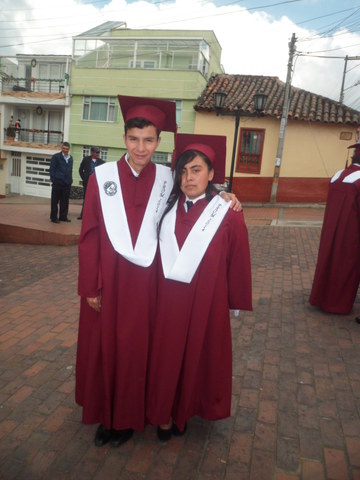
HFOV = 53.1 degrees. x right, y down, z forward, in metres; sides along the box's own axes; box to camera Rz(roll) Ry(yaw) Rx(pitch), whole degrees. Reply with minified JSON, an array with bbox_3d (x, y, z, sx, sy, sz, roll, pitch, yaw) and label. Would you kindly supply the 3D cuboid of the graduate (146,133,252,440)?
[{"bbox_3d":[0.131,0.299,1.963,0.570,1.670,0.430,7,9,6],"label":"graduate"}]

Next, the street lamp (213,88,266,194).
[{"bbox_3d":[1.578,-2.394,10.613,1.546,3.734,0.400,8,10,13],"label":"street lamp"}]

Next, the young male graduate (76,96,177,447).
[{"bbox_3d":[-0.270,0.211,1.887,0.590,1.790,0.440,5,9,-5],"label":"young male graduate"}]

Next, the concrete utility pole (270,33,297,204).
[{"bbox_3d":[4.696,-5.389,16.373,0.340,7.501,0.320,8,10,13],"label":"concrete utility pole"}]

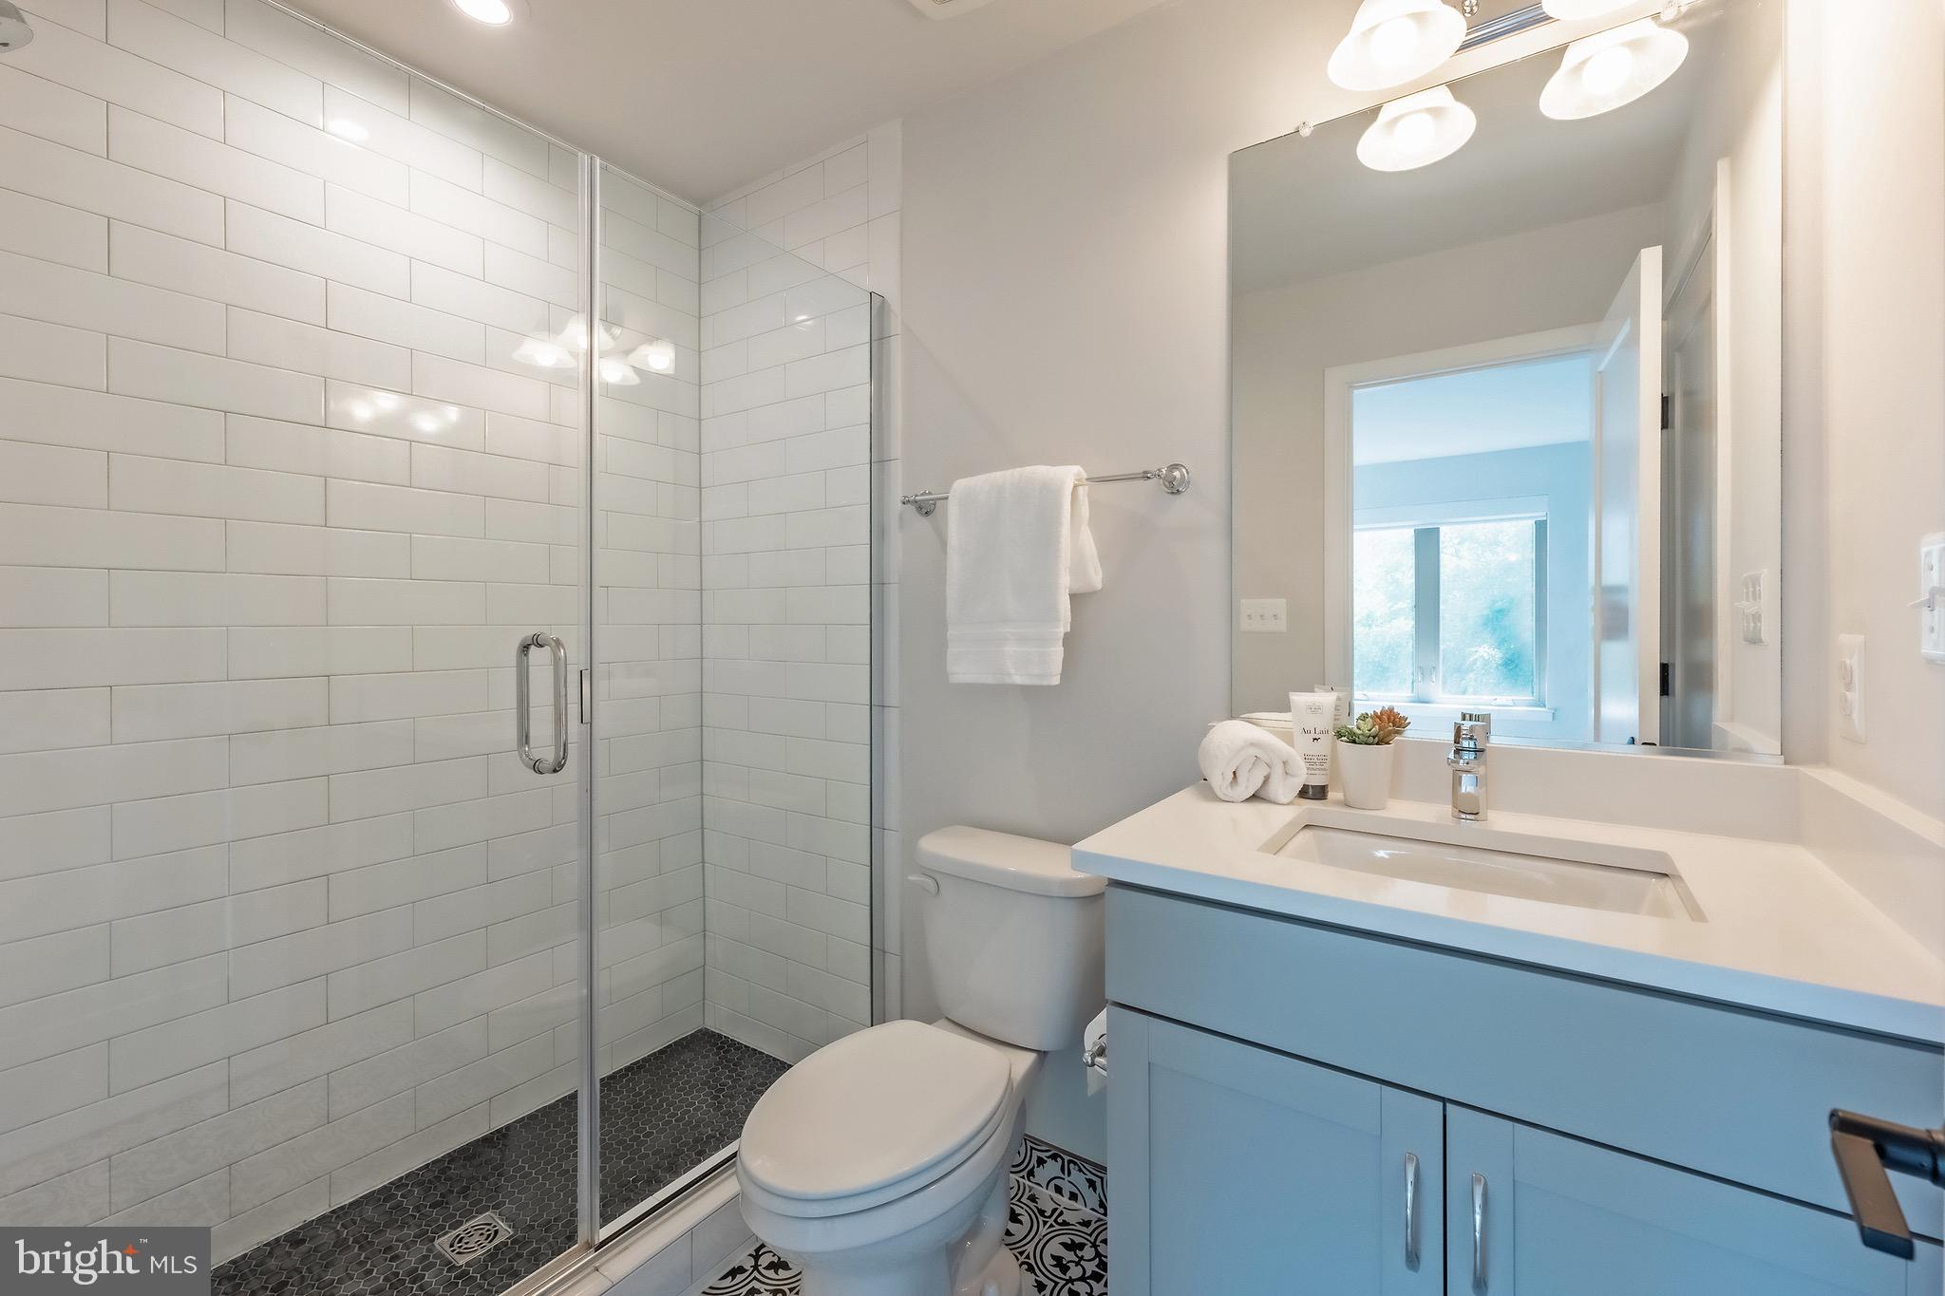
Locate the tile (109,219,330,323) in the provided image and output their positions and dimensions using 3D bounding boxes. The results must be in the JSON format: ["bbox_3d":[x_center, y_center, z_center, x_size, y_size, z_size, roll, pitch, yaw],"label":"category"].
[{"bbox_3d":[-1.444,-0.714,1.463,0.010,0.102,0.301,1,1,35],"label":"tile"}]

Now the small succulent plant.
[{"bbox_3d":[0.635,0.124,1.200,0.115,0.068,0.095,1,1,35],"label":"small succulent plant"}]

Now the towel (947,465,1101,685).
[{"bbox_3d":[0.099,-0.149,1.587,0.340,0.450,0.110,1,1,35],"label":"towel"}]

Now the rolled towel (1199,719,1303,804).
[{"bbox_3d":[0.510,0.193,1.345,0.162,0.132,0.155,1,1,32],"label":"rolled towel"}]

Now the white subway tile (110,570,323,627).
[{"bbox_3d":[-1.436,-0.091,1.456,0.009,0.102,0.300,1,1,37],"label":"white subway tile"}]

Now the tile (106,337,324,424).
[{"bbox_3d":[-1.436,-0.508,1.456,0.009,0.102,0.300,1,1,37],"label":"tile"}]

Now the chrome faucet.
[{"bbox_3d":[0.753,0.187,1.146,0.053,0.152,0.140,1,1,32],"label":"chrome faucet"}]

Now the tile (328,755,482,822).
[{"bbox_3d":[-1.264,0.315,1.710,0.010,0.102,0.301,1,1,35],"label":"tile"}]

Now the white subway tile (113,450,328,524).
[{"bbox_3d":[-1.443,-0.300,1.464,0.010,0.102,0.301,1,1,35],"label":"white subway tile"}]

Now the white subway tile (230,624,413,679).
[{"bbox_3d":[-1.346,0.007,1.576,0.009,0.102,0.300,1,1,37],"label":"white subway tile"}]

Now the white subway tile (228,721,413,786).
[{"bbox_3d":[-1.346,0.215,1.576,0.009,0.102,0.300,1,1,37],"label":"white subway tile"}]

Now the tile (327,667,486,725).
[{"bbox_3d":[-1.256,0.103,1.696,0.009,0.102,0.300,1,1,37],"label":"tile"}]

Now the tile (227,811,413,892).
[{"bbox_3d":[-1.353,0.424,1.588,0.010,0.102,0.301,1,1,35],"label":"tile"}]

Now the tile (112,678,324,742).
[{"bbox_3d":[-1.443,0.116,1.465,0.010,0.102,0.301,1,1,35],"label":"tile"}]

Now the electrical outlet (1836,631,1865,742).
[{"bbox_3d":[0.994,0.046,0.855,0.010,0.117,0.075,1,1,36],"label":"electrical outlet"}]

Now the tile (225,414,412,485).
[{"bbox_3d":[-1.355,-0.408,1.585,0.010,0.102,0.301,1,1,35],"label":"tile"}]

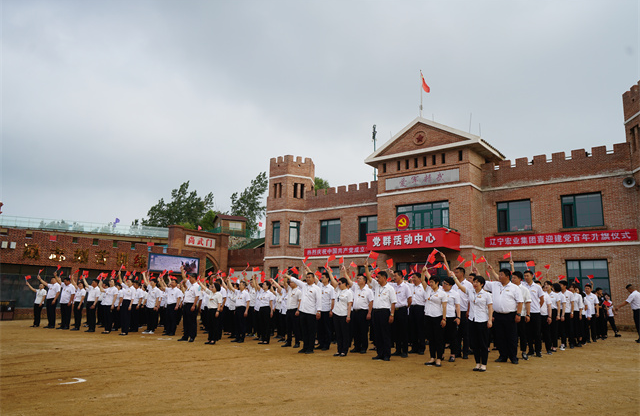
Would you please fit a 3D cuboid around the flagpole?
[{"bbox_3d":[6.024,-6.791,29.650,0.100,3.050,0.100,-7,-13,37],"label":"flagpole"}]

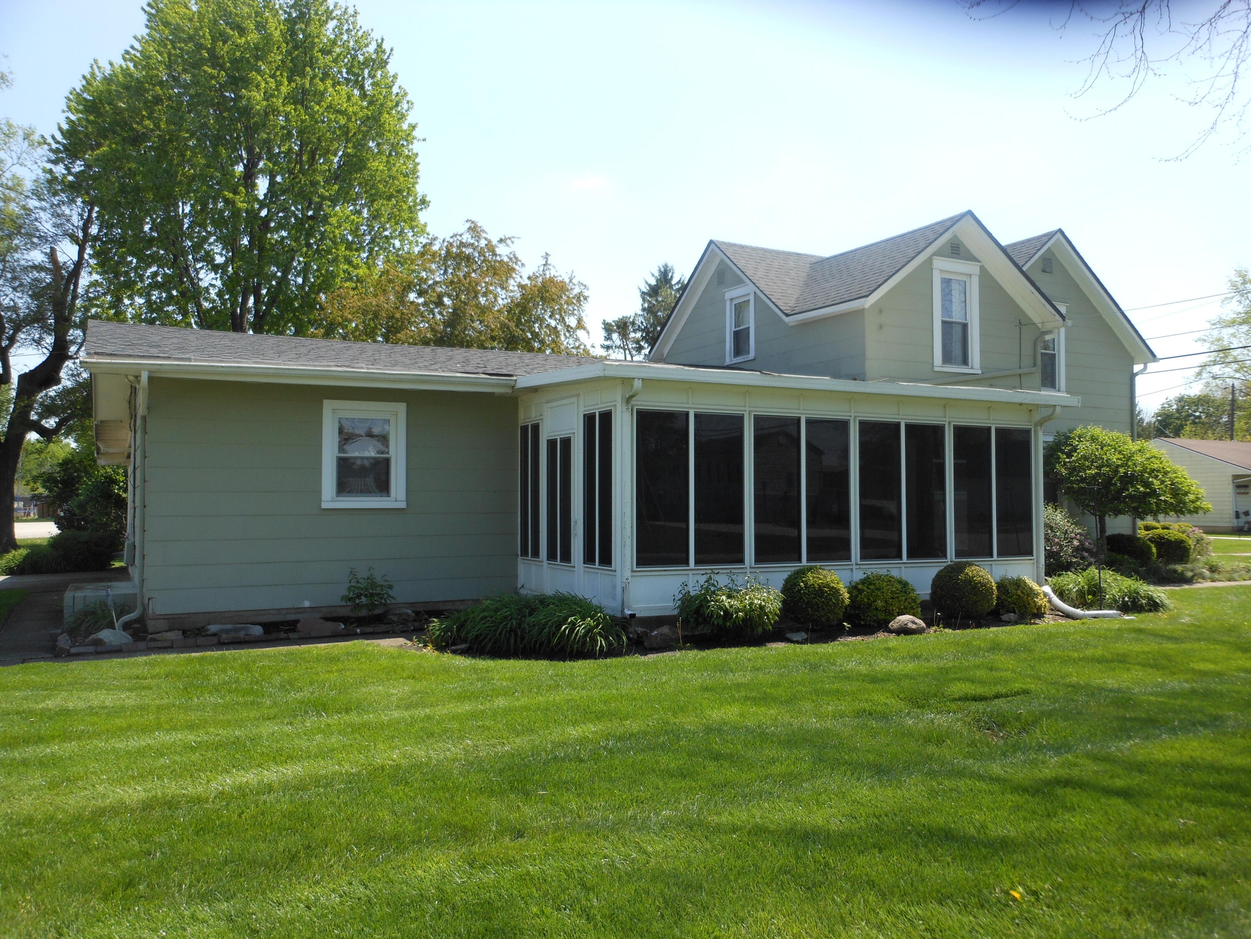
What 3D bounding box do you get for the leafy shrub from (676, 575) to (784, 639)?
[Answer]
[{"bbox_3d":[1.136,1.502,11.200,1.157,0.699,0.980,1,-2,-28],"label":"leafy shrub"}]

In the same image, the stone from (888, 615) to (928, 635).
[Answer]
[{"bbox_3d":[3.176,1.751,11.400,0.460,0.230,0.340,1,-2,-26],"label":"stone"}]

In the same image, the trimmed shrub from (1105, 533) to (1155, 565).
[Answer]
[{"bbox_3d":[10.864,1.764,21.800,1.053,0.770,1.080,-1,-2,26],"label":"trimmed shrub"}]

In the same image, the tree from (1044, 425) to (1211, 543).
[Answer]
[{"bbox_3d":[8.120,0.641,16.491,2.900,2.750,2.800,1,-2,-26],"label":"tree"}]

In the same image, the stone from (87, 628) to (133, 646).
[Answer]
[{"bbox_3d":[-5.477,1.788,10.750,0.488,0.190,0.360,1,-2,-27],"label":"stone"}]

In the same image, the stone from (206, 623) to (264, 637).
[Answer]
[{"bbox_3d":[-4.258,1.761,11.050,0.610,0.160,0.300,1,-2,-26],"label":"stone"}]

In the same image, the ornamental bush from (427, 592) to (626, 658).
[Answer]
[{"bbox_3d":[-1.029,1.563,10.500,2.028,0.540,1.350,0,-2,6],"label":"ornamental bush"}]

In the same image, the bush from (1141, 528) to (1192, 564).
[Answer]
[{"bbox_3d":[12.113,1.751,22.700,1.162,0.849,1.150,-1,-2,28],"label":"bush"}]

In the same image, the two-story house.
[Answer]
[{"bbox_3d":[2.025,-1.523,18.712,21.100,7.250,11.800,1,-2,-28],"label":"two-story house"}]

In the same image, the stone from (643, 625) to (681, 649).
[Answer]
[{"bbox_3d":[0.373,1.701,10.300,0.360,0.240,0.290,1,-2,-26],"label":"stone"}]

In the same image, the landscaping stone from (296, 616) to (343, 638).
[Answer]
[{"bbox_3d":[-3.471,1.788,11.500,0.520,0.230,0.320,1,-2,-26],"label":"landscaping stone"}]

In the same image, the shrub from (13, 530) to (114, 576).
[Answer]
[{"bbox_3d":[-12.186,1.785,22.000,2.200,0.970,1.500,1,-2,-26],"label":"shrub"}]

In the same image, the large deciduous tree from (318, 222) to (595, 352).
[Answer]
[{"bbox_3d":[-5.099,-2.366,30.000,8.142,9.953,8.000,0,-2,-10],"label":"large deciduous tree"}]

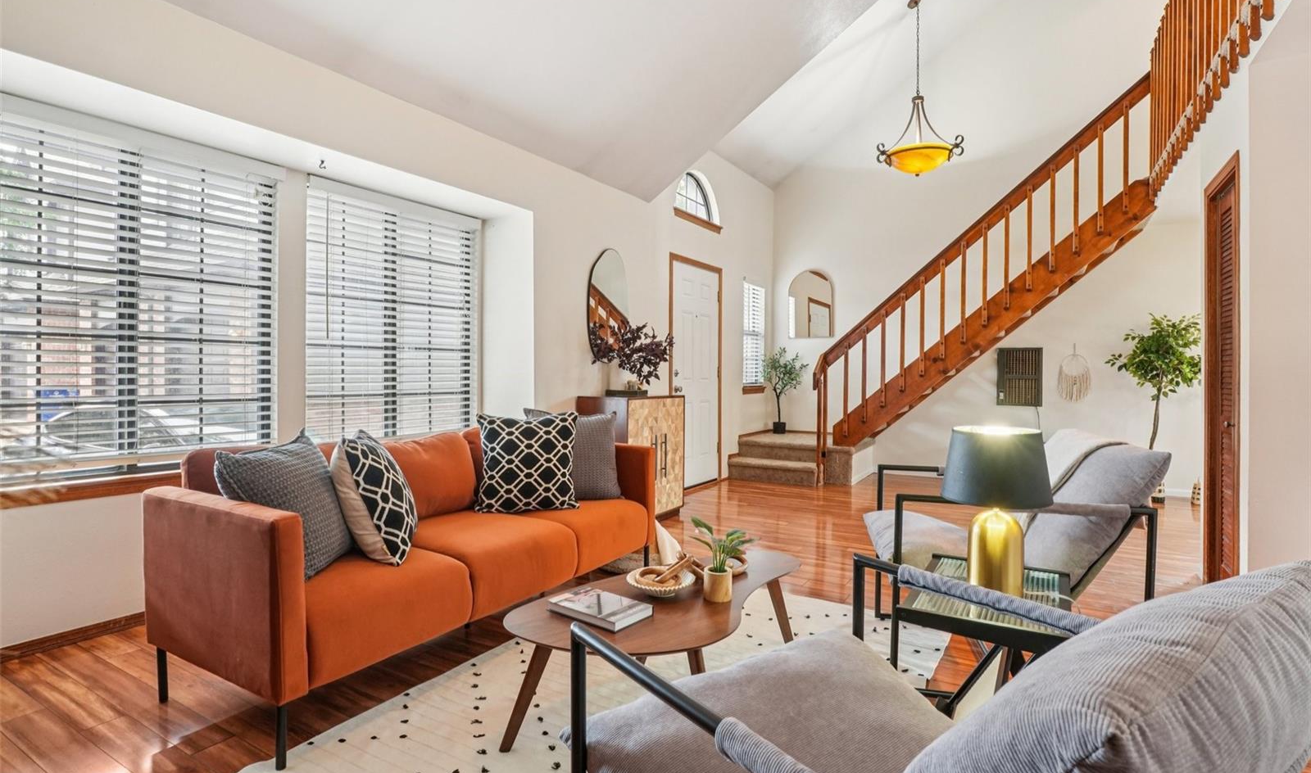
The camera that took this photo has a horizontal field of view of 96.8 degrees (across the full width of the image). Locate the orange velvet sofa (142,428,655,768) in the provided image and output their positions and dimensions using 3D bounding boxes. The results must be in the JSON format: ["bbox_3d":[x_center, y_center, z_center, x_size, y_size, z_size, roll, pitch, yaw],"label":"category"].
[{"bbox_3d":[-0.847,0.596,2.538,0.817,0.804,1.905,0,1,30],"label":"orange velvet sofa"}]

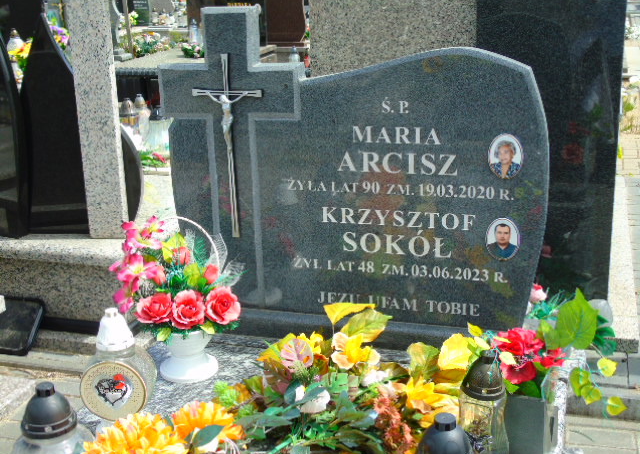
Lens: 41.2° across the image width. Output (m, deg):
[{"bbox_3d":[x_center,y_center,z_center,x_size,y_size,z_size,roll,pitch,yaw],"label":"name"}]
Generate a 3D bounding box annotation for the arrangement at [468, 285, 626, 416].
[{"bbox_3d":[0.428,0.231,1.600,0.275,0.215,0.200,3,16,17],"label":"arrangement"}]

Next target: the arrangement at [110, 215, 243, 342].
[{"bbox_3d":[-0.343,0.123,2.031,0.295,0.275,0.210,-1,15,3],"label":"arrangement"}]

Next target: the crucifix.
[{"bbox_3d":[-0.228,-0.208,2.174,0.190,0.479,0.030,3,16,17],"label":"crucifix"}]

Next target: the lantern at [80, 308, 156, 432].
[{"bbox_3d":[-0.417,0.299,1.761,0.152,0.260,0.135,-2,15,0],"label":"lantern"}]

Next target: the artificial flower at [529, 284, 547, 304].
[{"bbox_3d":[0.566,0.176,2.220,0.050,0.056,0.050,-2,15,0],"label":"artificial flower"}]

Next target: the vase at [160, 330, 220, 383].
[{"bbox_3d":[-0.321,0.293,2.067,0.138,0.105,0.138,-2,15,0],"label":"vase"}]

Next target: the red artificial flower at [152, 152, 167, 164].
[{"bbox_3d":[-0.906,-0.392,4.800,0.080,0.060,0.060,-2,15,0],"label":"red artificial flower"}]

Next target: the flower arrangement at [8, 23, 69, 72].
[{"bbox_3d":[-2.184,-1.393,6.600,0.430,0.340,0.300,-2,15,0],"label":"flower arrangement"}]

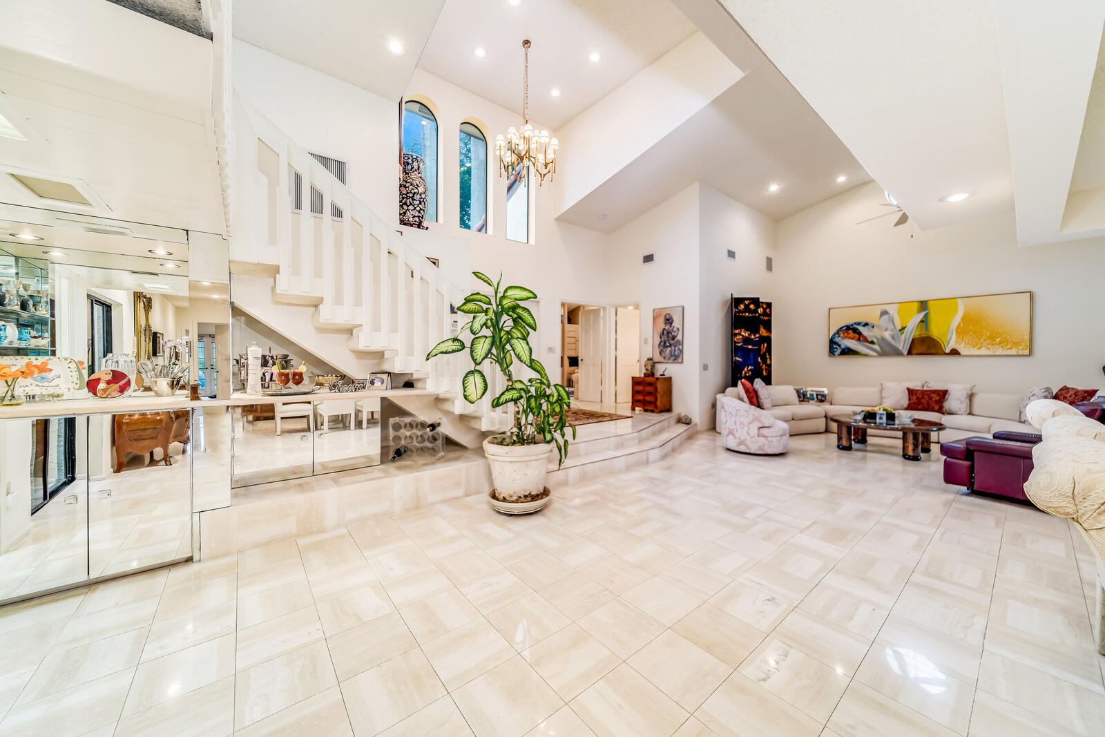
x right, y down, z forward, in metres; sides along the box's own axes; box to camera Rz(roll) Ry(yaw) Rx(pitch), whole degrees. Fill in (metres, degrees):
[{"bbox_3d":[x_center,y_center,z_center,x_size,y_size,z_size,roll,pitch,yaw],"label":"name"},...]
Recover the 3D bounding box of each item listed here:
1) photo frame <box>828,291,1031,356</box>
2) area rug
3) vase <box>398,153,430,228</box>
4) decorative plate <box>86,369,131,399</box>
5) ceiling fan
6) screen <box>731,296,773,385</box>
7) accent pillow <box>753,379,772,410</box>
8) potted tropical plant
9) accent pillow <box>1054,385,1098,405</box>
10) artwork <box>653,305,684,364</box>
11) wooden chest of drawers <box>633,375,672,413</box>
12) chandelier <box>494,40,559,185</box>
[{"bbox_3d":[7.060,-0.770,7.170,0.050,1.050,2.720,0,0,-39],"label":"photo frame"},{"bbox_3d":[-0.079,0.827,6.354,2.350,0.015,1.750,0,0,-38],"label":"area rug"},{"bbox_3d":[-2.190,-2.755,5.697,0.500,1.149,0.500,0,0,-38],"label":"vase"},{"bbox_3d":[-2.990,0.103,2.480,0.197,0.195,0.030,0,-12,-39],"label":"decorative plate"},{"bbox_3d":[5.360,-2.480,5.530,1.320,0.600,1.320,0,0,-38],"label":"ceiling fan"},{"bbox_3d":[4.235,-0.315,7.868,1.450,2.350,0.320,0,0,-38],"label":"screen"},{"bbox_3d":[4.000,0.484,7.000,0.470,0.500,0.160,0,-22,-39],"label":"accent pillow"},{"bbox_3d":[-0.440,0.190,3.150,1.200,1.980,0.950,0,0,0],"label":"potted tropical plant"},{"bbox_3d":[7.839,0.471,5.513,0.160,0.410,0.430,22,-14,-36],"label":"accent pillow"},{"bbox_3d":[2.380,-0.680,7.580,0.040,1.140,0.720,0,0,-39],"label":"artwork"},{"bbox_3d":[1.977,0.496,7.344,0.450,0.670,0.640,0,0,-38],"label":"wooden chest of drawers"},{"bbox_3d":[-0.388,-3.988,5.615,0.936,2.055,0.936,0,0,0],"label":"chandelier"}]

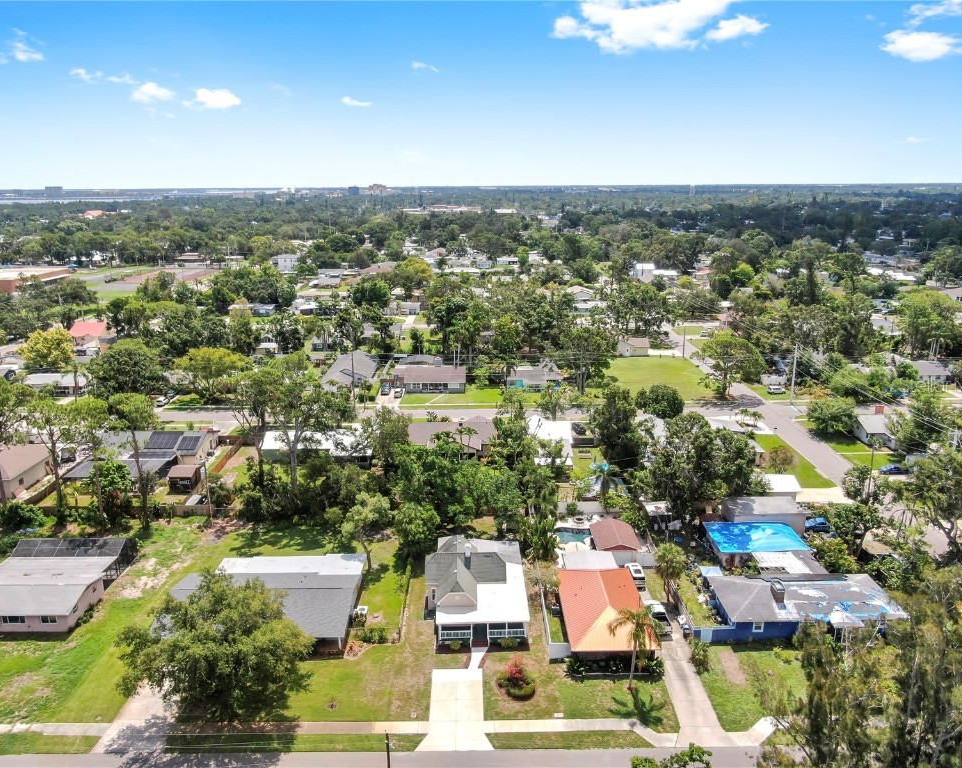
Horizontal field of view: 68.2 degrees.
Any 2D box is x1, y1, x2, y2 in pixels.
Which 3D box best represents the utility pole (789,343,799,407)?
[{"bbox_3d":[72.206,-2.601,163.318,0.500,14.100,0.500,-1,16,-1],"label":"utility pole"}]

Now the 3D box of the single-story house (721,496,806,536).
[{"bbox_3d":[41.187,19.328,103.974,10.200,3.300,6.300,0,16,0],"label":"single-story house"}]

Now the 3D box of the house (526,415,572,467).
[{"bbox_3d":[13.077,11.008,133.934,8.800,4.500,24.000,-1,16,-1],"label":"house"}]

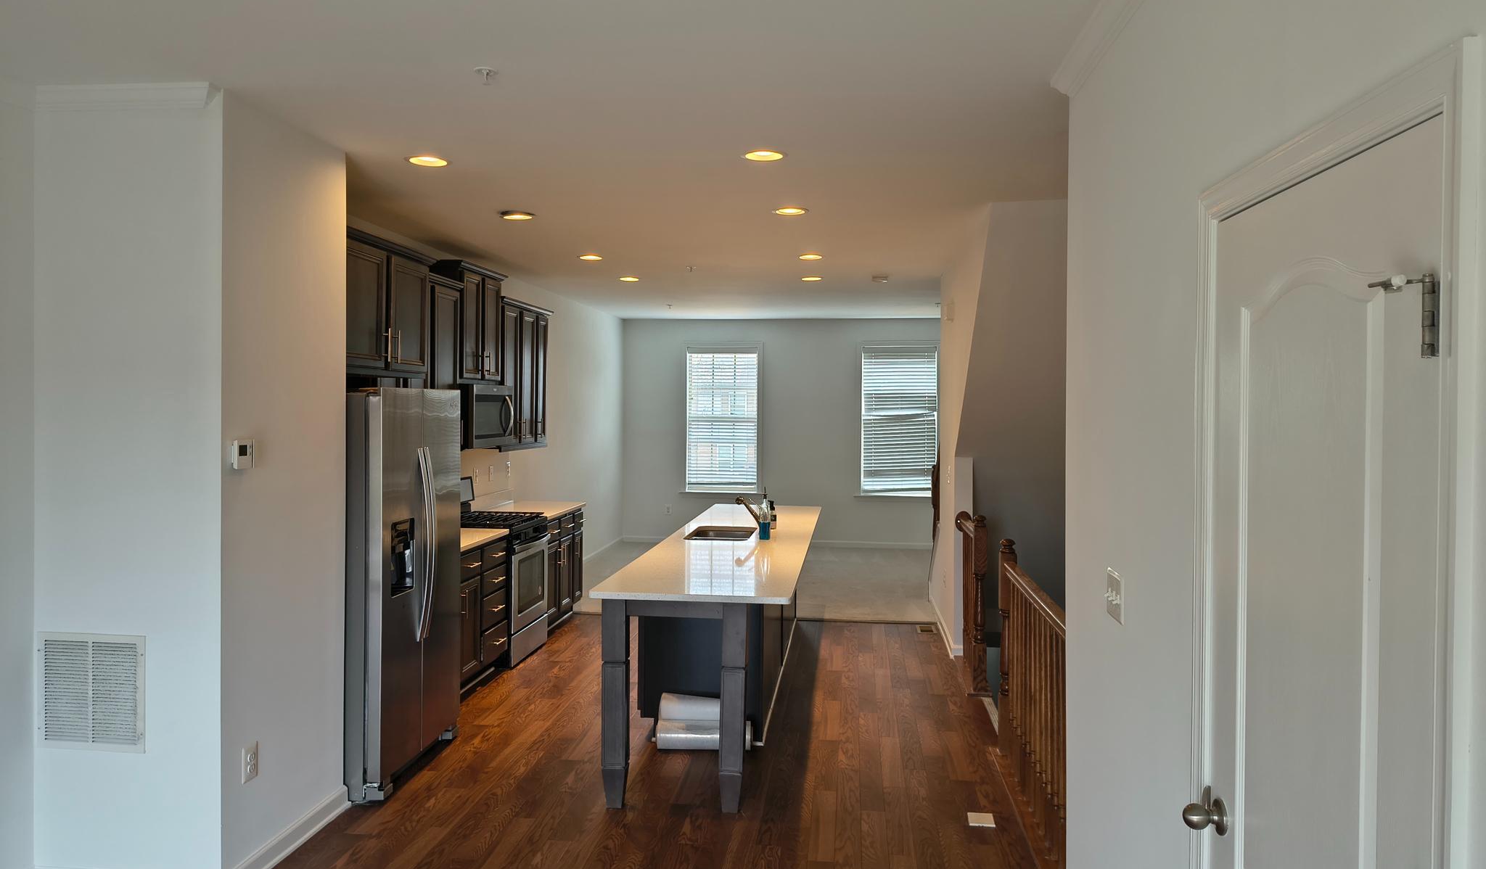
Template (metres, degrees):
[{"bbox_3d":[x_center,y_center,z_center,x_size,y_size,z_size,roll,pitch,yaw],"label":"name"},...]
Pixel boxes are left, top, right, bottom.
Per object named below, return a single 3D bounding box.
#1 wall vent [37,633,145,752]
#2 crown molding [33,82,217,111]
[{"bbox_3d":[-2.219,0.877,3.497,0.400,0.398,0.020,1,2,6],"label":"wall vent"},{"bbox_3d":[-2.068,-1.111,3.403,0.660,0.080,0.077,1,2,6],"label":"crown molding"}]

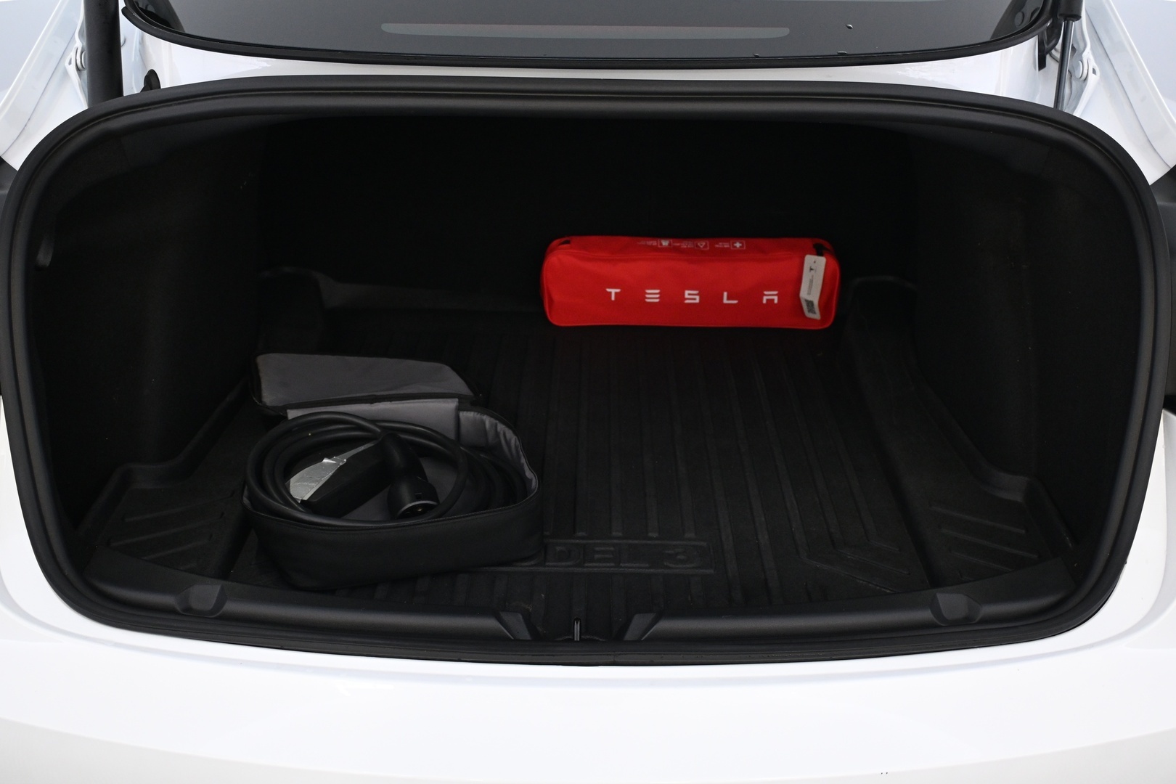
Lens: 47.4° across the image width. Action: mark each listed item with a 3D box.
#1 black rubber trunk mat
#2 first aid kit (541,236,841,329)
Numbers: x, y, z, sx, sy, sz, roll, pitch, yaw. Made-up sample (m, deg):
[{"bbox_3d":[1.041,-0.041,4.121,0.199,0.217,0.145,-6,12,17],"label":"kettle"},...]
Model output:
[{"bbox_3d":[-0.006,0.015,1.779,1.087,0.073,0.961,1,25,0],"label":"black rubber trunk mat"},{"bbox_3d":[0.162,-0.175,2.135,0.470,0.126,0.087,1,25,0],"label":"first aid kit"}]

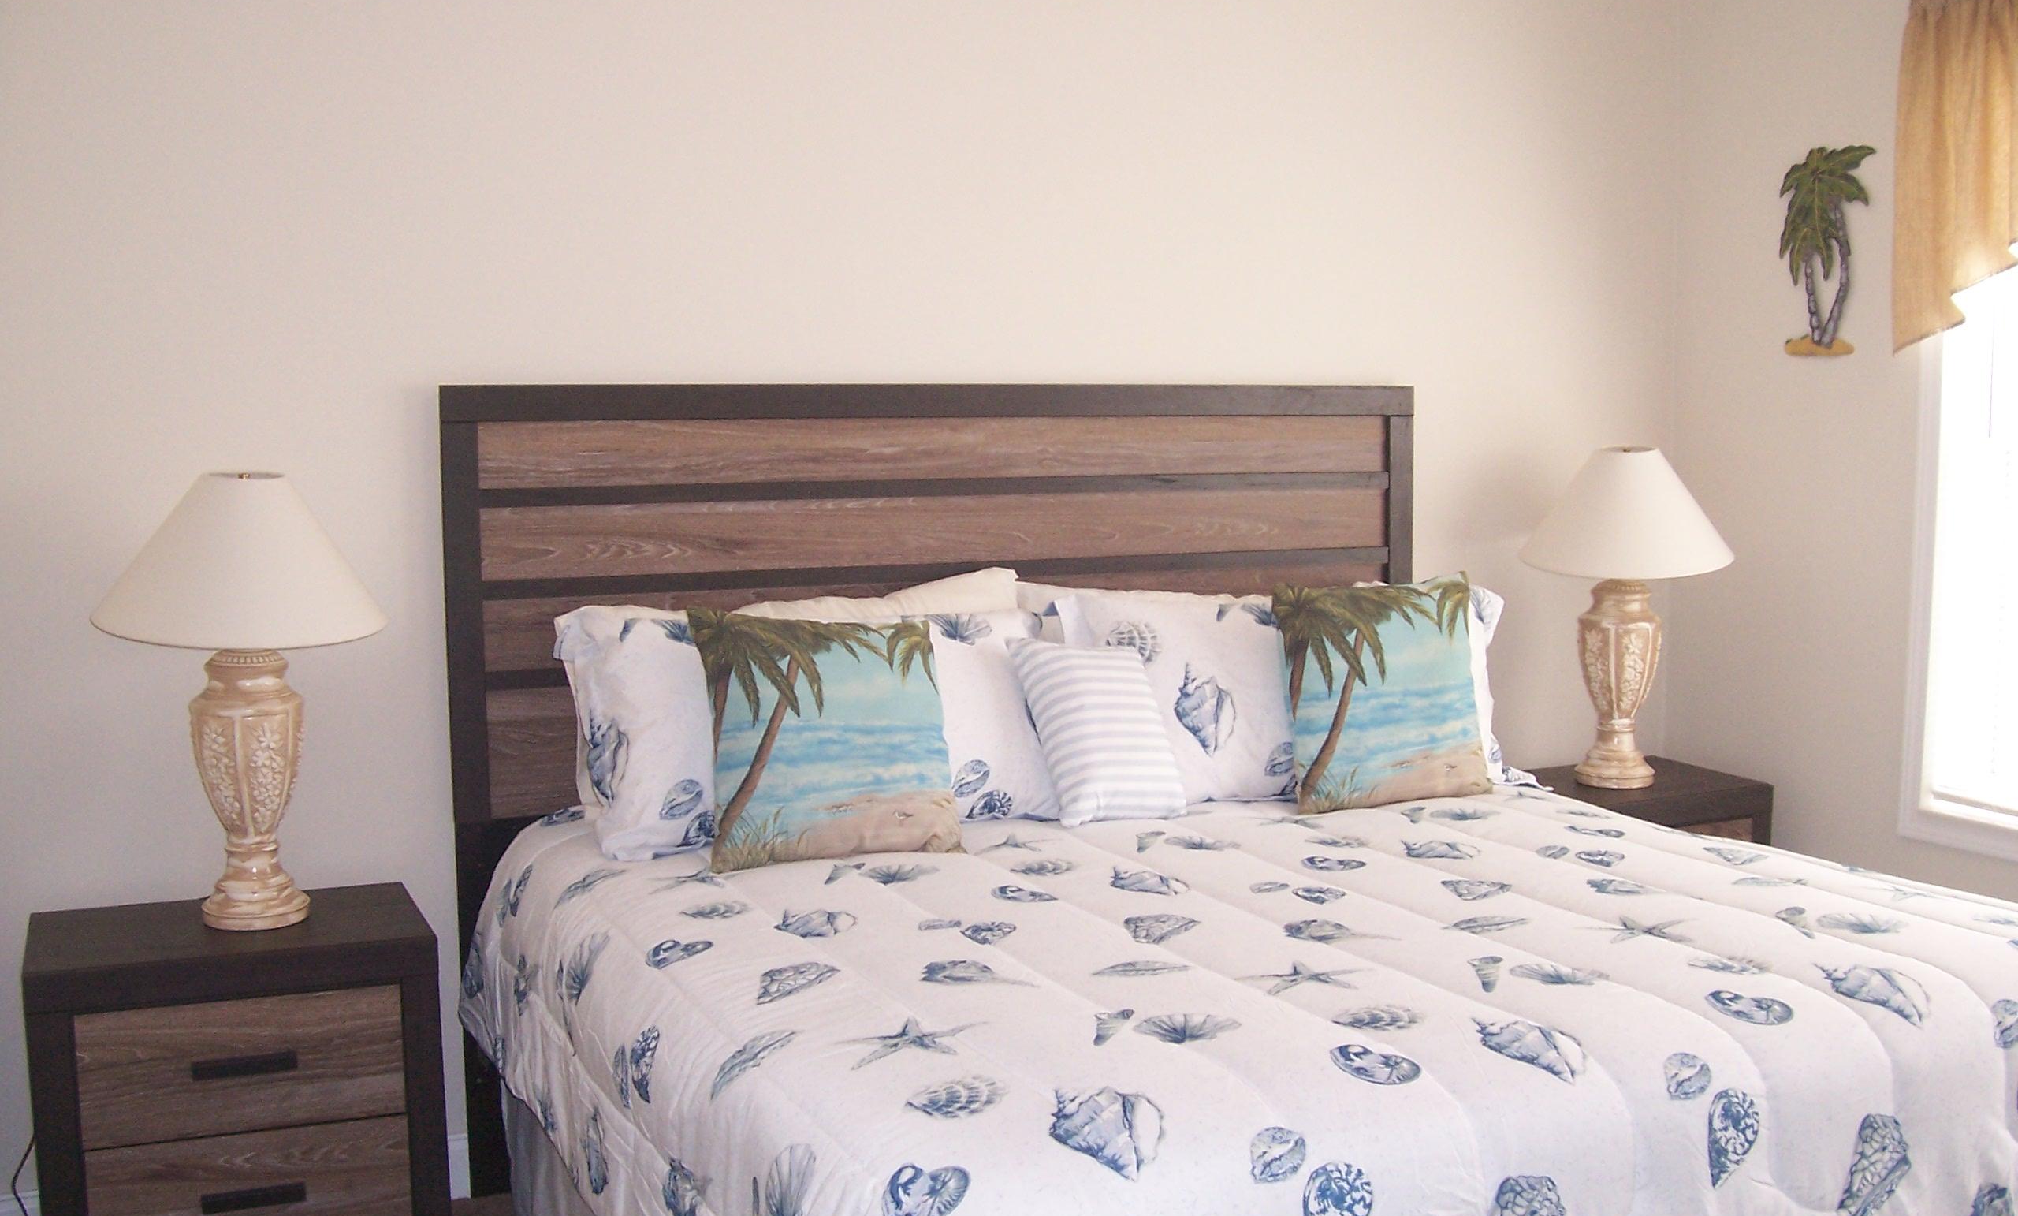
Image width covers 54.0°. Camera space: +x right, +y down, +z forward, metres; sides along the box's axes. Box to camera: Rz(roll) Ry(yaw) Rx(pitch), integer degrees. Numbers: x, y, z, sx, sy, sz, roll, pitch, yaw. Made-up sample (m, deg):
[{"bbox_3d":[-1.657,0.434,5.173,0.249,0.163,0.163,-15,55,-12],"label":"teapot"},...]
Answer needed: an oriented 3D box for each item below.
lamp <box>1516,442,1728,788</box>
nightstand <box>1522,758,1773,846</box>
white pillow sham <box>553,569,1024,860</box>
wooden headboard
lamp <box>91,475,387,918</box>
[{"bbox_3d":[1.330,0.017,4.293,0.455,0.720,0.455,-3,6,-23],"label":"lamp"},{"bbox_3d":[1.285,0.675,4.320,0.611,0.611,0.400,-3,6,-22],"label":"nightstand"},{"bbox_3d":[-0.336,0.192,3.448,0.860,0.440,0.170,-3,-11,-23],"label":"white pillow sham"},{"bbox_3d":[-0.059,0.302,3.869,2.014,1.469,0.070,-3,6,-23],"label":"wooden headboard"},{"bbox_3d":[-1.190,0.145,3.088,0.455,0.720,0.455,-3,6,-23],"label":"lamp"}]

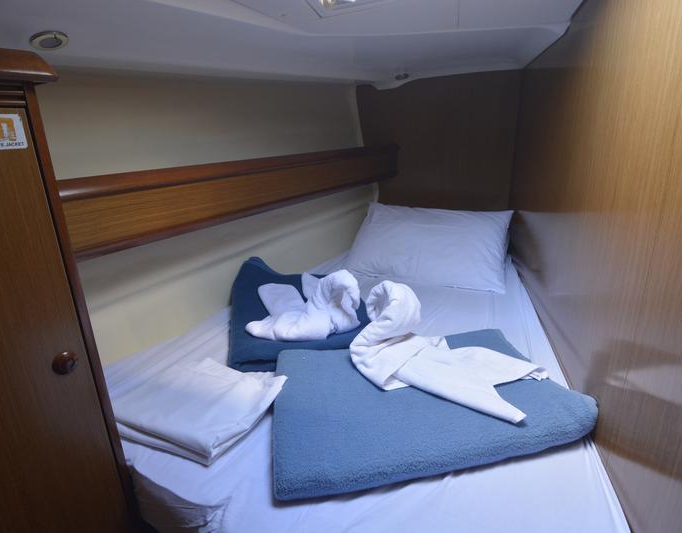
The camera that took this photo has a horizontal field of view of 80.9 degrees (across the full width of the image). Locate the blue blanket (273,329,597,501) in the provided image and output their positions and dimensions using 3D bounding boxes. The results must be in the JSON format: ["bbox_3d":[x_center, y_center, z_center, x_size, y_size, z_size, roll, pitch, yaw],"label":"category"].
[{"bbox_3d":[0.173,0.299,0.988,0.646,0.064,0.483,-5,19,-9],"label":"blue blanket"}]

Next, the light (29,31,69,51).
[{"bbox_3d":[-0.685,-0.534,0.939,0.078,0.022,0.078,-18,14,-28],"label":"light"}]

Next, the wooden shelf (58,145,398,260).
[{"bbox_3d":[-0.170,-0.350,1.584,0.060,0.186,1.701,10,22,32],"label":"wooden shelf"}]

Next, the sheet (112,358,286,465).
[{"bbox_3d":[-0.347,0.320,0.994,0.301,0.051,0.282,7,21,24],"label":"sheet"}]

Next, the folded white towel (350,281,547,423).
[{"bbox_3d":[0.243,0.158,0.958,0.448,0.224,0.230,7,21,24],"label":"folded white towel"}]

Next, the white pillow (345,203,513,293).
[{"bbox_3d":[0.437,-0.125,1.872,0.678,0.154,0.512,7,41,24],"label":"white pillow"}]

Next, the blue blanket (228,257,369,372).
[{"bbox_3d":[-0.149,0.140,1.417,0.422,0.122,0.563,-3,19,-5],"label":"blue blanket"}]

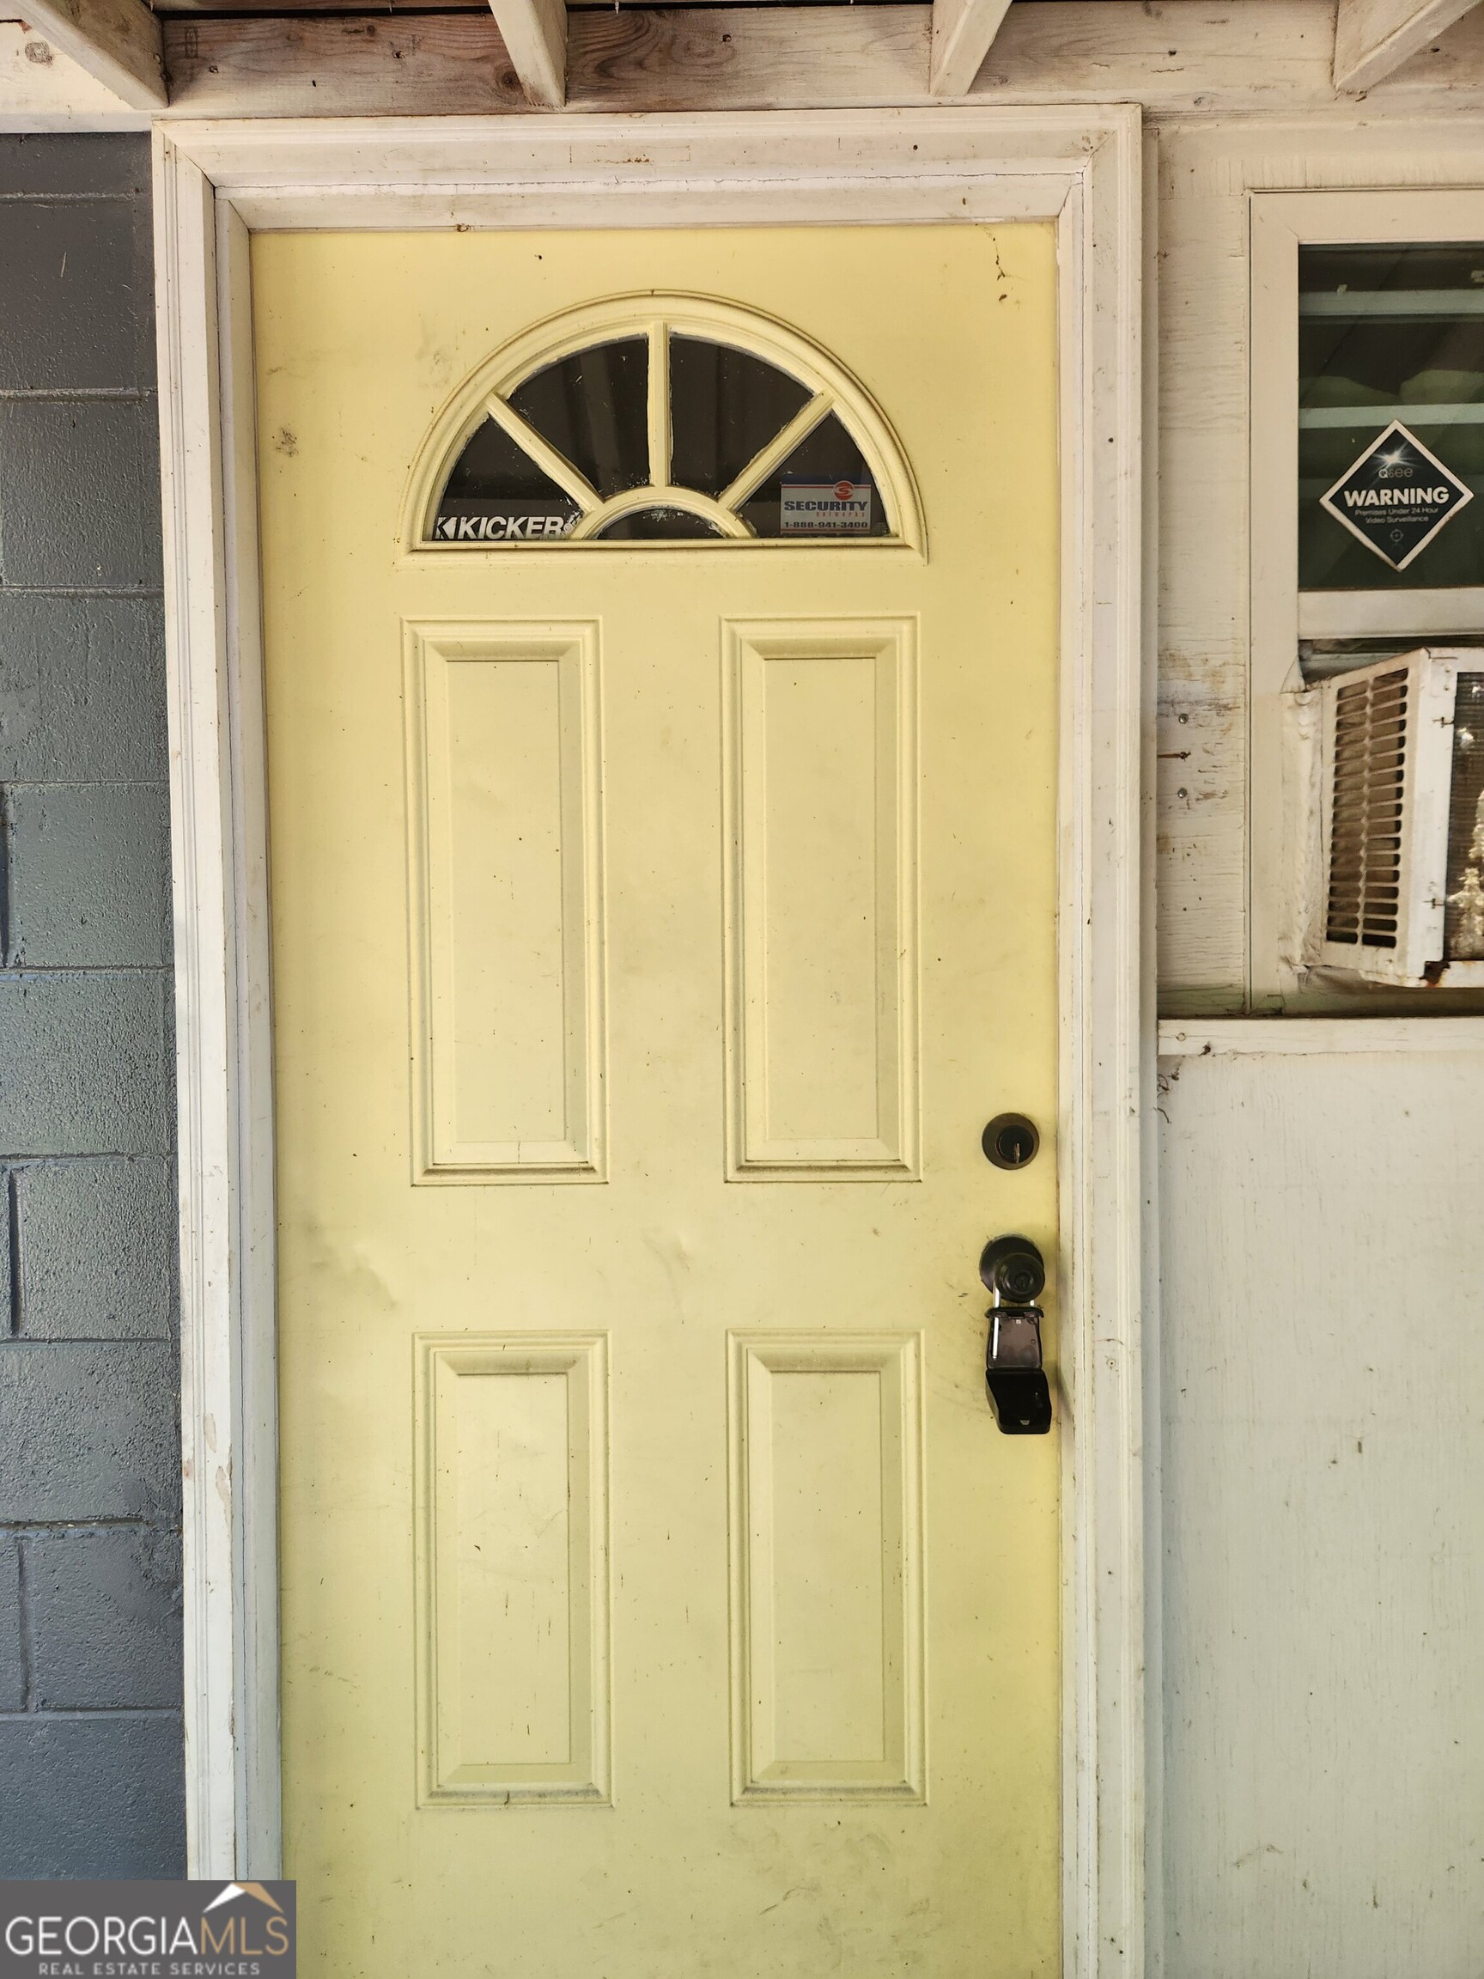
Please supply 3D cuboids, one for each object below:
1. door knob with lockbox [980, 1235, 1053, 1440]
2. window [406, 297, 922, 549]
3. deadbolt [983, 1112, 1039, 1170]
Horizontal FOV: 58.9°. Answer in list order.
[{"bbox_3d":[0.306,0.381,1.454,0.073,0.206,0.075,-1,2,0],"label":"door knob with lockbox"},{"bbox_3d":[-0.085,-0.626,1.467,0.575,0.288,0.040,-1,2,0],"label":"window"},{"bbox_3d":[0.303,0.172,1.471,0.064,0.065,0.027,-1,2,0],"label":"deadbolt"}]

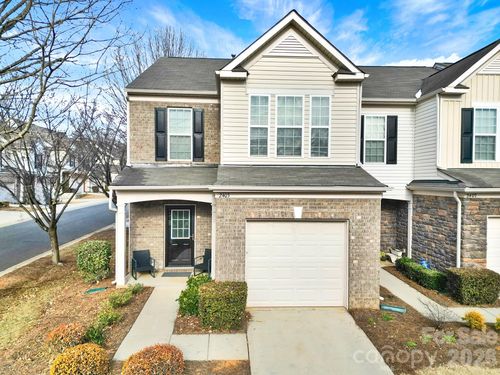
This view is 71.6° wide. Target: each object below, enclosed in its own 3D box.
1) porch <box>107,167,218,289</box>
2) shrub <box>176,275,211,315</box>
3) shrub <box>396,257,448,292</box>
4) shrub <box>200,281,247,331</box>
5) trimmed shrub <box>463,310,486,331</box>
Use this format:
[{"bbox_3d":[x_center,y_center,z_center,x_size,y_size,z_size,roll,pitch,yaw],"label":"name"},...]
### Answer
[{"bbox_3d":[-2.381,1.039,10.274,2.740,3.410,2.120,1,0,-3],"label":"porch"},{"bbox_3d":[-1.361,2.589,8.399,0.720,0.650,1.000,1,0,-3],"label":"shrub"},{"bbox_3d":[5.528,2.701,11.235,0.530,0.430,2.550,1,0,-3],"label":"shrub"},{"bbox_3d":[-0.602,2.603,7.753,1.020,0.820,0.680,1,0,-3],"label":"shrub"},{"bbox_3d":[4.864,2.859,7.490,0.450,0.420,0.450,1,0,-3],"label":"trimmed shrub"}]

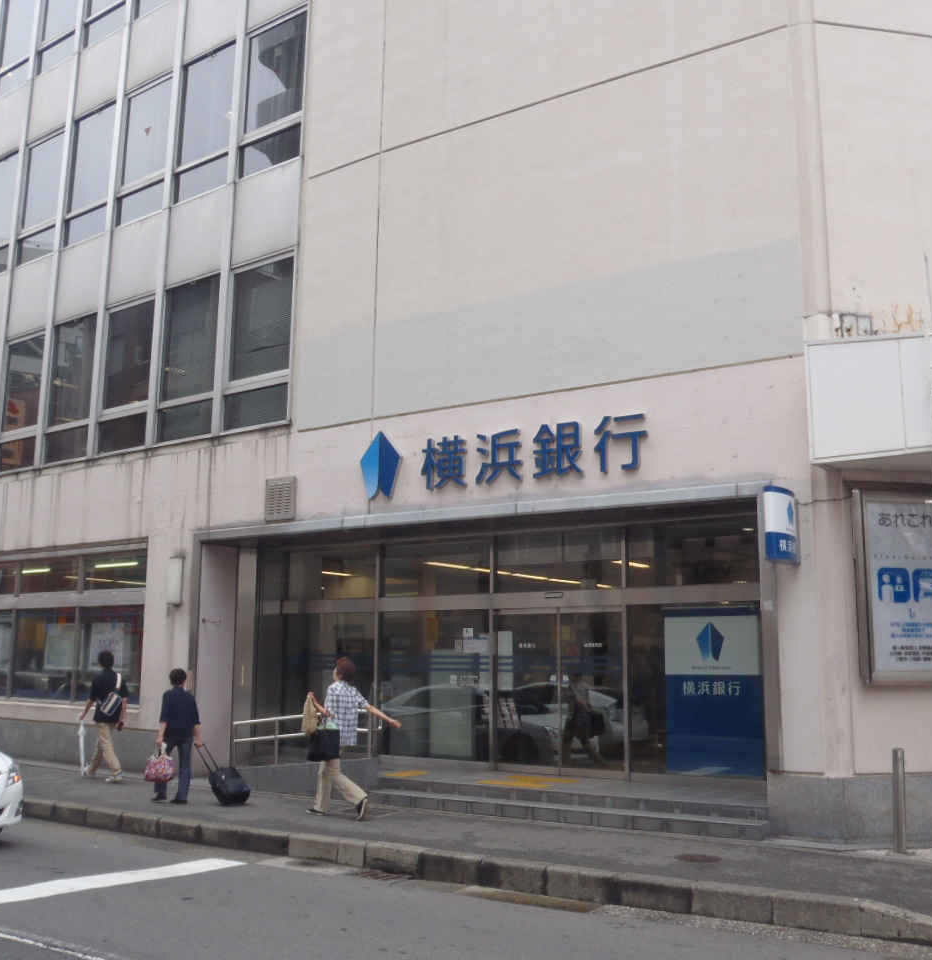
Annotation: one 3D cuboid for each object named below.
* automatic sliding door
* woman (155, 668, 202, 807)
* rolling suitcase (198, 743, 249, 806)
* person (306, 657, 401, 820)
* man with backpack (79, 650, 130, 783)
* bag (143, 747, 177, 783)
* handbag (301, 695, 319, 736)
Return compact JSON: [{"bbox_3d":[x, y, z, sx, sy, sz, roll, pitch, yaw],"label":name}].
[{"bbox_3d":[1.144,2.639,13.020,1.840,2.070,0.100,-6,-13,31],"label":"automatic sliding door"},{"bbox_3d":[-3.256,2.885,11.750,0.380,1.490,0.500,-8,-14,39],"label":"woman"},{"bbox_3d":[-2.721,3.301,11.650,0.340,0.860,0.220,15,-61,-52],"label":"rolling suitcase"},{"bbox_3d":[-1.158,2.643,10.750,0.760,1.630,0.620,-6,-13,33],"label":"person"},{"bbox_3d":[-4.916,3.197,14.100,0.540,1.710,0.560,-8,-14,39],"label":"man with backpack"},{"bbox_3d":[-3.423,3.183,11.600,0.350,0.390,0.180,-7,-14,36],"label":"bag"},{"bbox_3d":[-1.625,2.442,10.750,0.200,0.420,0.100,-7,-13,34],"label":"handbag"}]

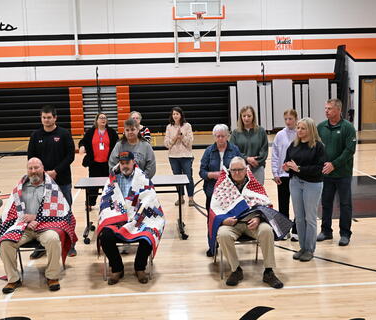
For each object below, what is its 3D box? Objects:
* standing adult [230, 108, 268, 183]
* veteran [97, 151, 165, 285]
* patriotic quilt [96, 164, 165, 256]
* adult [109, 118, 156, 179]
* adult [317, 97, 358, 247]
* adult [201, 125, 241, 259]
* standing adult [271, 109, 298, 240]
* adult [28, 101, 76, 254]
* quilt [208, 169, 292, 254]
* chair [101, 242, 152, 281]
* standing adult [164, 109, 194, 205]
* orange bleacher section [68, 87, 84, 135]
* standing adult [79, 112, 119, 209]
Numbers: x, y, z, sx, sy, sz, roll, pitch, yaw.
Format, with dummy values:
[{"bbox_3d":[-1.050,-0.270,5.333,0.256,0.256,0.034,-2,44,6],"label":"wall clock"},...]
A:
[{"bbox_3d":[0.809,0.182,7.367,0.500,1.720,0.360,0,8,6],"label":"standing adult"},{"bbox_3d":[-0.651,0.598,6.343,0.747,1.313,0.929,-2,8,-5],"label":"veteran"},{"bbox_3d":[-0.617,0.540,6.006,0.740,0.930,0.620,-2,8,-4],"label":"patriotic quilt"},{"bbox_3d":[-0.696,0.333,7.019,0.586,1.656,0.364,-2,8,-5],"label":"adult"},{"bbox_3d":[1.860,0.149,7.060,0.540,1.820,0.380,4,9,35],"label":"adult"},{"bbox_3d":[0.414,0.346,6.929,0.515,1.596,0.384,-3,8,-9],"label":"adult"},{"bbox_3d":[1.297,0.200,7.413,0.434,1.707,0.313,1,8,18],"label":"standing adult"},{"bbox_3d":[-1.637,0.268,6.740,0.570,1.820,0.380,-2,8,-8],"label":"adult"},{"bbox_3d":[0.685,0.562,6.343,0.889,0.909,0.687,-2,8,-7],"label":"quilt"},{"bbox_3d":[-0.656,0.843,6.127,0.490,0.800,0.520,-2,8,-4],"label":"chair"},{"bbox_3d":[-0.146,-0.070,9.641,0.500,1.660,0.360,0,8,8],"label":"standing adult"},{"bbox_3d":[-4.671,-2.046,23.460,0.580,2.050,0.500,-2,8,-4],"label":"orange bleacher section"},{"bbox_3d":[-1.554,-0.006,9.777,0.646,1.626,0.384,-3,8,-12],"label":"standing adult"}]

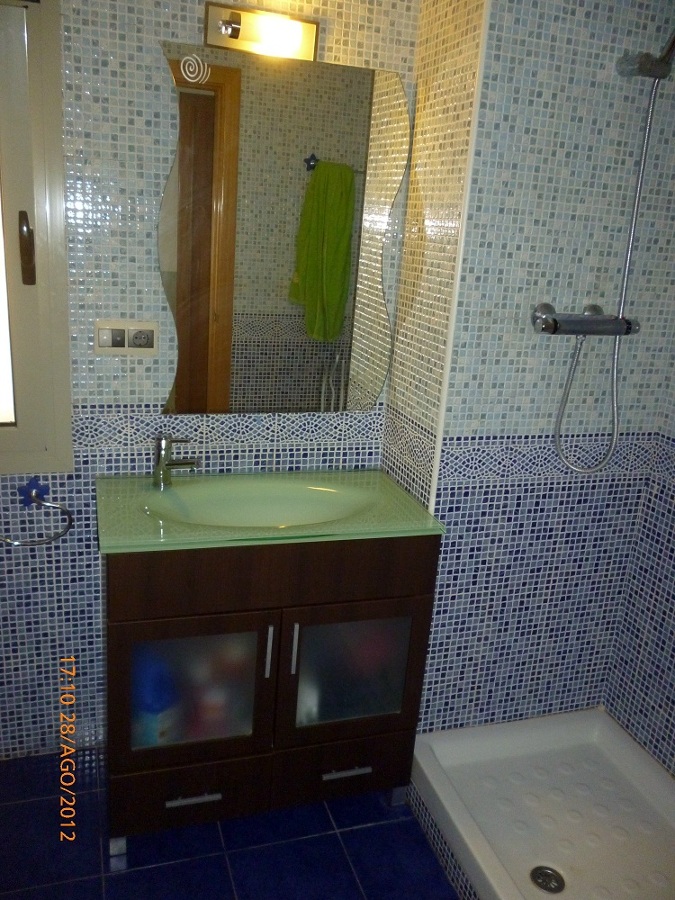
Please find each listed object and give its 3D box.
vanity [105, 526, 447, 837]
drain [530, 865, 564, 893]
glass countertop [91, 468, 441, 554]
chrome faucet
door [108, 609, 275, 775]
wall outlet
[{"bbox_3d":[-0.214,0.525,2.004,0.798,0.765,0.433,-1,17,-18],"label":"vanity"},{"bbox_3d":[0.496,1.012,1.714,0.078,0.012,0.078,4,16,-1],"label":"drain"},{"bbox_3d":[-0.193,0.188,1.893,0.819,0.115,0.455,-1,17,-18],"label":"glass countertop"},{"bbox_3d":[-0.423,0.029,1.924,0.121,0.139,0.048,3,16,-5],"label":"chrome faucet"},{"bbox_3d":[-0.340,0.581,1.754,0.395,0.411,0.024,-1,17,-18],"label":"door"},{"bbox_3d":[-0.540,-0.286,1.869,0.154,0.087,0.012,-1,17,-18],"label":"wall outlet"}]

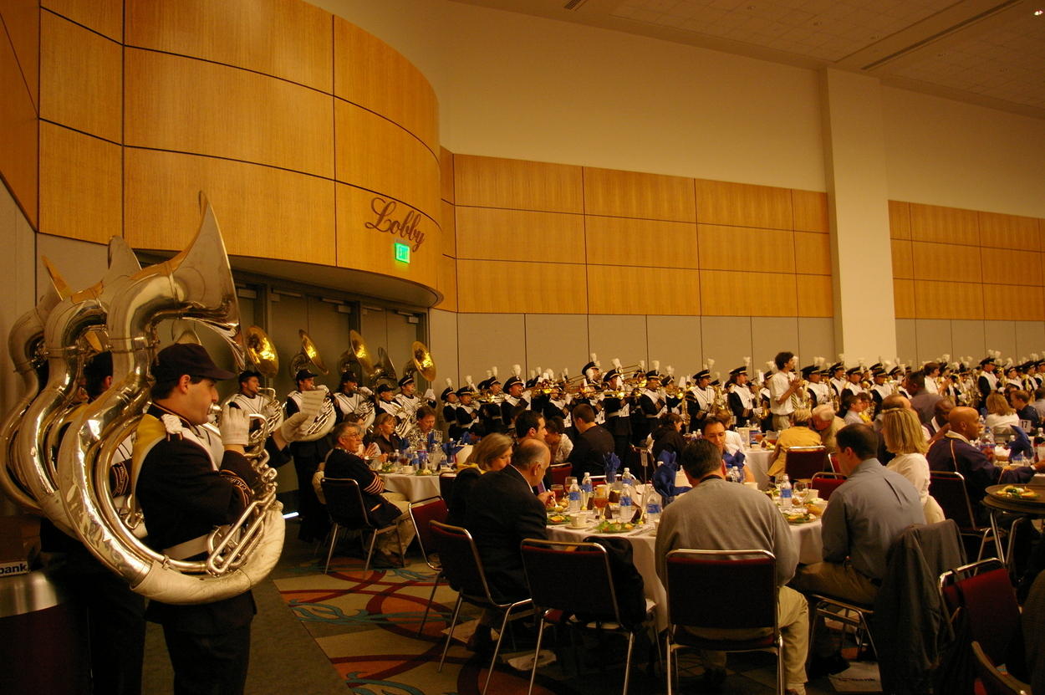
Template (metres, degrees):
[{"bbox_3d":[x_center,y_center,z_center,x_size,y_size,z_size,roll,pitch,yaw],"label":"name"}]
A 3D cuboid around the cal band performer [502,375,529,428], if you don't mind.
[{"bbox_3d":[-0.133,1.306,11.900,0.500,1.810,0.550,-3,-4,20],"label":"cal band performer"}]

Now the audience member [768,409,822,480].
[{"bbox_3d":[3.124,1.327,8.884,0.500,1.270,0.750,-1,-3,-16],"label":"audience member"}]

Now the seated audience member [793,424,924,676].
[{"bbox_3d":[1.784,1.069,4.064,0.530,1.330,0.790,1,-4,-36],"label":"seated audience member"}]

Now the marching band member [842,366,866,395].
[{"bbox_3d":[5.532,1.231,13.100,0.450,1.780,0.520,-5,-5,42],"label":"marching band member"}]

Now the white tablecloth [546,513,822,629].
[{"bbox_3d":[0.981,1.303,5.033,1.850,0.520,1.850,-2,-3,0],"label":"white tablecloth"}]

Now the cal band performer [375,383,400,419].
[{"bbox_3d":[-1.742,1.337,10.100,0.480,1.680,0.550,-3,-4,25],"label":"cal band performer"}]

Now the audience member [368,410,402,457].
[{"bbox_3d":[-1.435,1.446,8.870,0.720,1.300,0.500,-4,-4,38],"label":"audience member"}]

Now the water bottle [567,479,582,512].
[{"bbox_3d":[0.332,0.944,4.980,0.066,0.210,0.066,-2,-3,0],"label":"water bottle"}]

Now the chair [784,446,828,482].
[{"bbox_3d":[3.043,1.509,8.650,0.470,0.830,0.540,-2,-3,-3],"label":"chair"}]

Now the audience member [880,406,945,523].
[{"bbox_3d":[2.161,1.067,4.780,0.770,1.350,0.500,-4,-4,29],"label":"audience member"}]

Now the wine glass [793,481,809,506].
[{"bbox_3d":[1.761,0.919,4.960,0.083,0.165,0.083,-2,-3,0],"label":"wine glass"}]

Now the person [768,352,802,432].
[{"bbox_3d":[3.190,1.035,9.500,0.500,1.900,0.520,-3,-4,25],"label":"person"}]

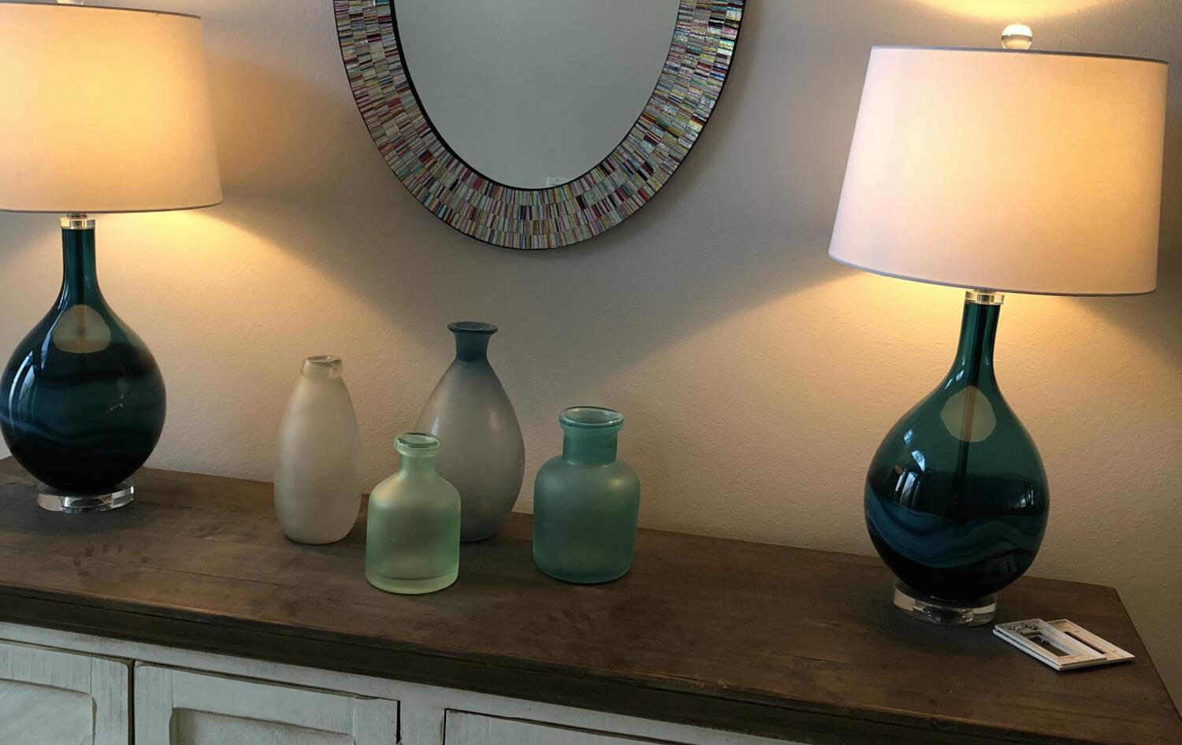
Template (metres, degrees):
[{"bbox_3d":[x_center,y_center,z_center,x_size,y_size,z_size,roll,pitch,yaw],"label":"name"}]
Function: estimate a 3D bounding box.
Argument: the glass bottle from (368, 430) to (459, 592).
[{"bbox_3d":[-0.225,0.173,1.621,0.121,0.185,0.121,3,12,-1],"label":"glass bottle"}]

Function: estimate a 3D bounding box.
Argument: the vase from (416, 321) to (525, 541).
[{"bbox_3d":[-0.168,0.082,1.792,0.154,0.299,0.154,3,12,-1],"label":"vase"}]

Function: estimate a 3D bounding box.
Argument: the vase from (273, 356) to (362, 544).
[{"bbox_3d":[-0.373,0.105,1.748,0.119,0.249,0.119,6,12,11],"label":"vase"}]

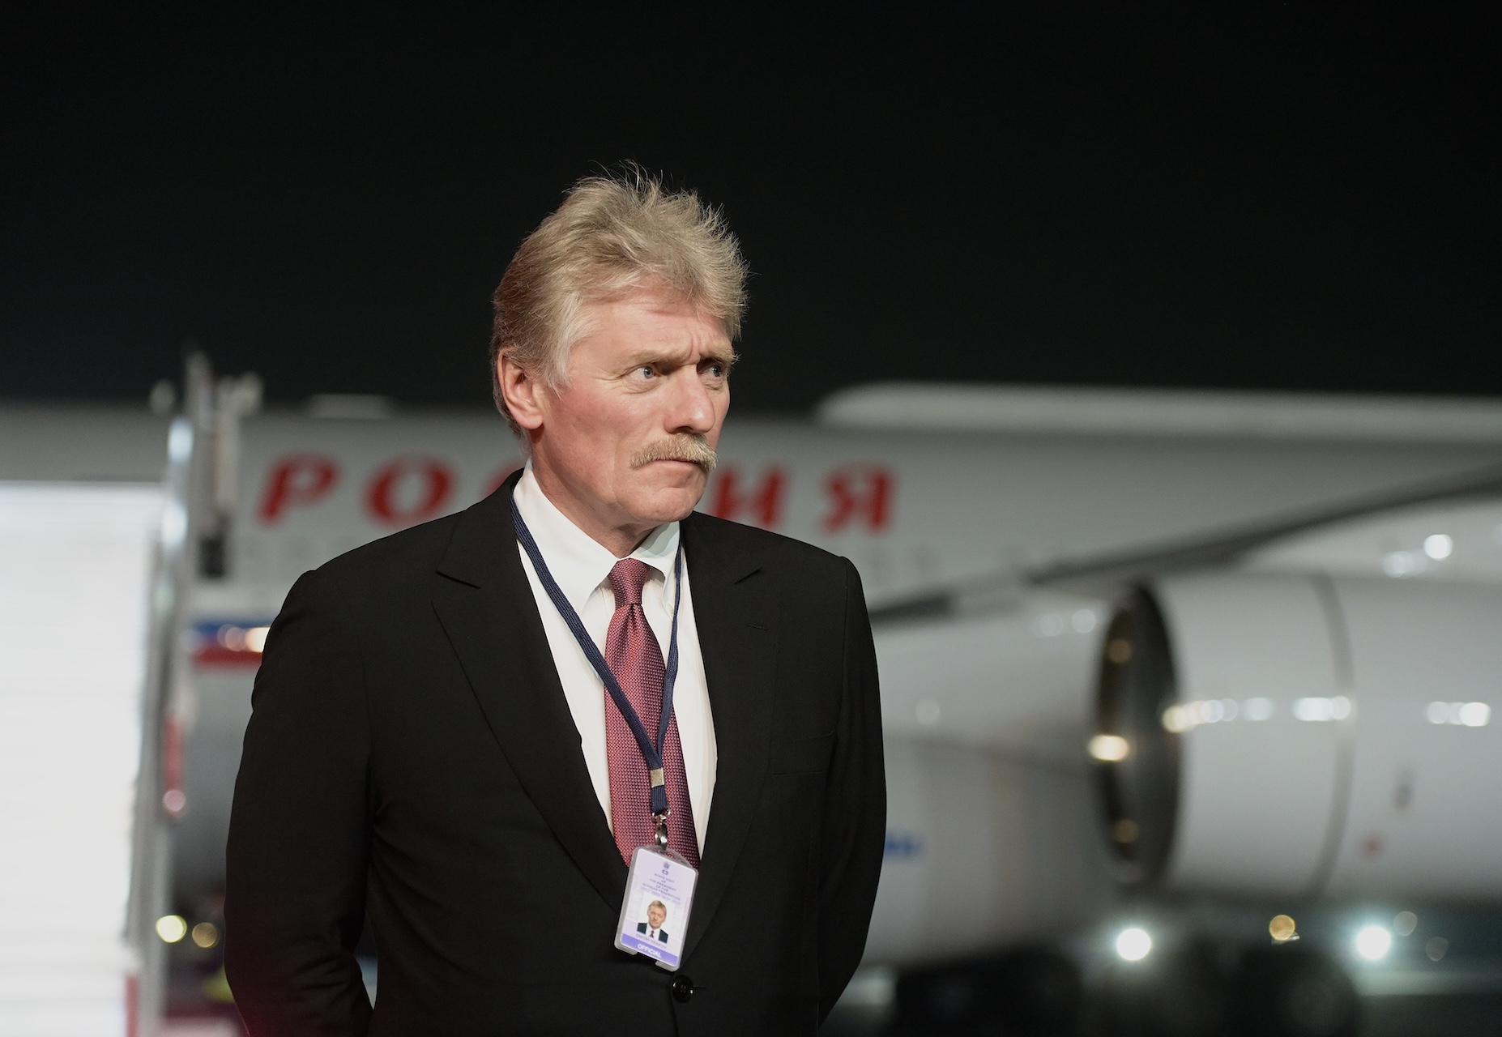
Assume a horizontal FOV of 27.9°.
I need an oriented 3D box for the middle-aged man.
[{"bbox_3d":[-0.145,0.620,2.302,0.550,1.810,0.350,4,-8,-28],"label":"middle-aged man"}]

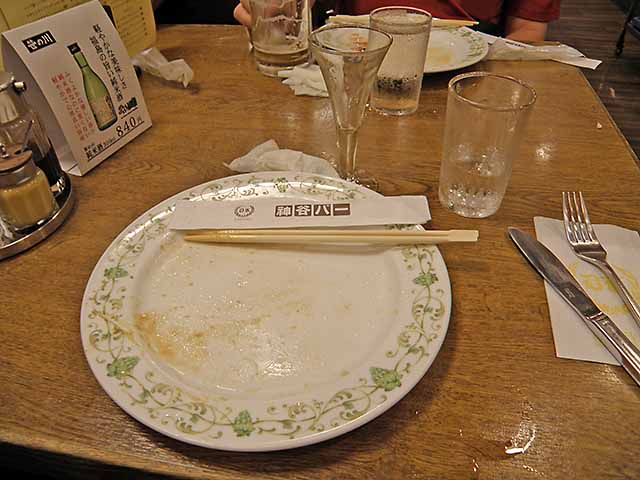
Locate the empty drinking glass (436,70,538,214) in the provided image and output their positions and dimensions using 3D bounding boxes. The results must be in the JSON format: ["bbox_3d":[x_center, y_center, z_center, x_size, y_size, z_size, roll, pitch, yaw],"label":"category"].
[{"bbox_3d":[0.137,-0.077,0.406,0.065,0.104,0.065,0,42,0],"label":"empty drinking glass"}]

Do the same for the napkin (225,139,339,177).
[{"bbox_3d":[-0.039,-0.075,0.462,0.117,0.026,0.060,2,42,2],"label":"napkin"}]

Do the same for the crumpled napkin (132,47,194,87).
[{"bbox_3d":[-0.208,-0.234,0.638,0.115,0.030,0.052,27,48,27],"label":"crumpled napkin"}]

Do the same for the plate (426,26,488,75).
[{"bbox_3d":[0.112,-0.276,0.689,0.250,0.026,0.250,0,42,0],"label":"plate"}]

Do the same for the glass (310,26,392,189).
[{"bbox_3d":[0.025,-0.112,0.425,0.065,0.130,0.065,0,42,0],"label":"glass"}]

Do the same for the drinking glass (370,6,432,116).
[{"bbox_3d":[0.090,-0.203,0.549,0.066,0.102,0.066,0,42,0],"label":"drinking glass"}]

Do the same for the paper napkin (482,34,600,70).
[{"bbox_3d":[0.305,-0.271,0.689,0.170,0.018,0.075,17,44,18],"label":"paper napkin"}]

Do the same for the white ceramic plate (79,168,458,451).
[{"bbox_3d":[-0.035,0.032,0.343,0.250,0.026,0.250,0,42,0],"label":"white ceramic plate"}]

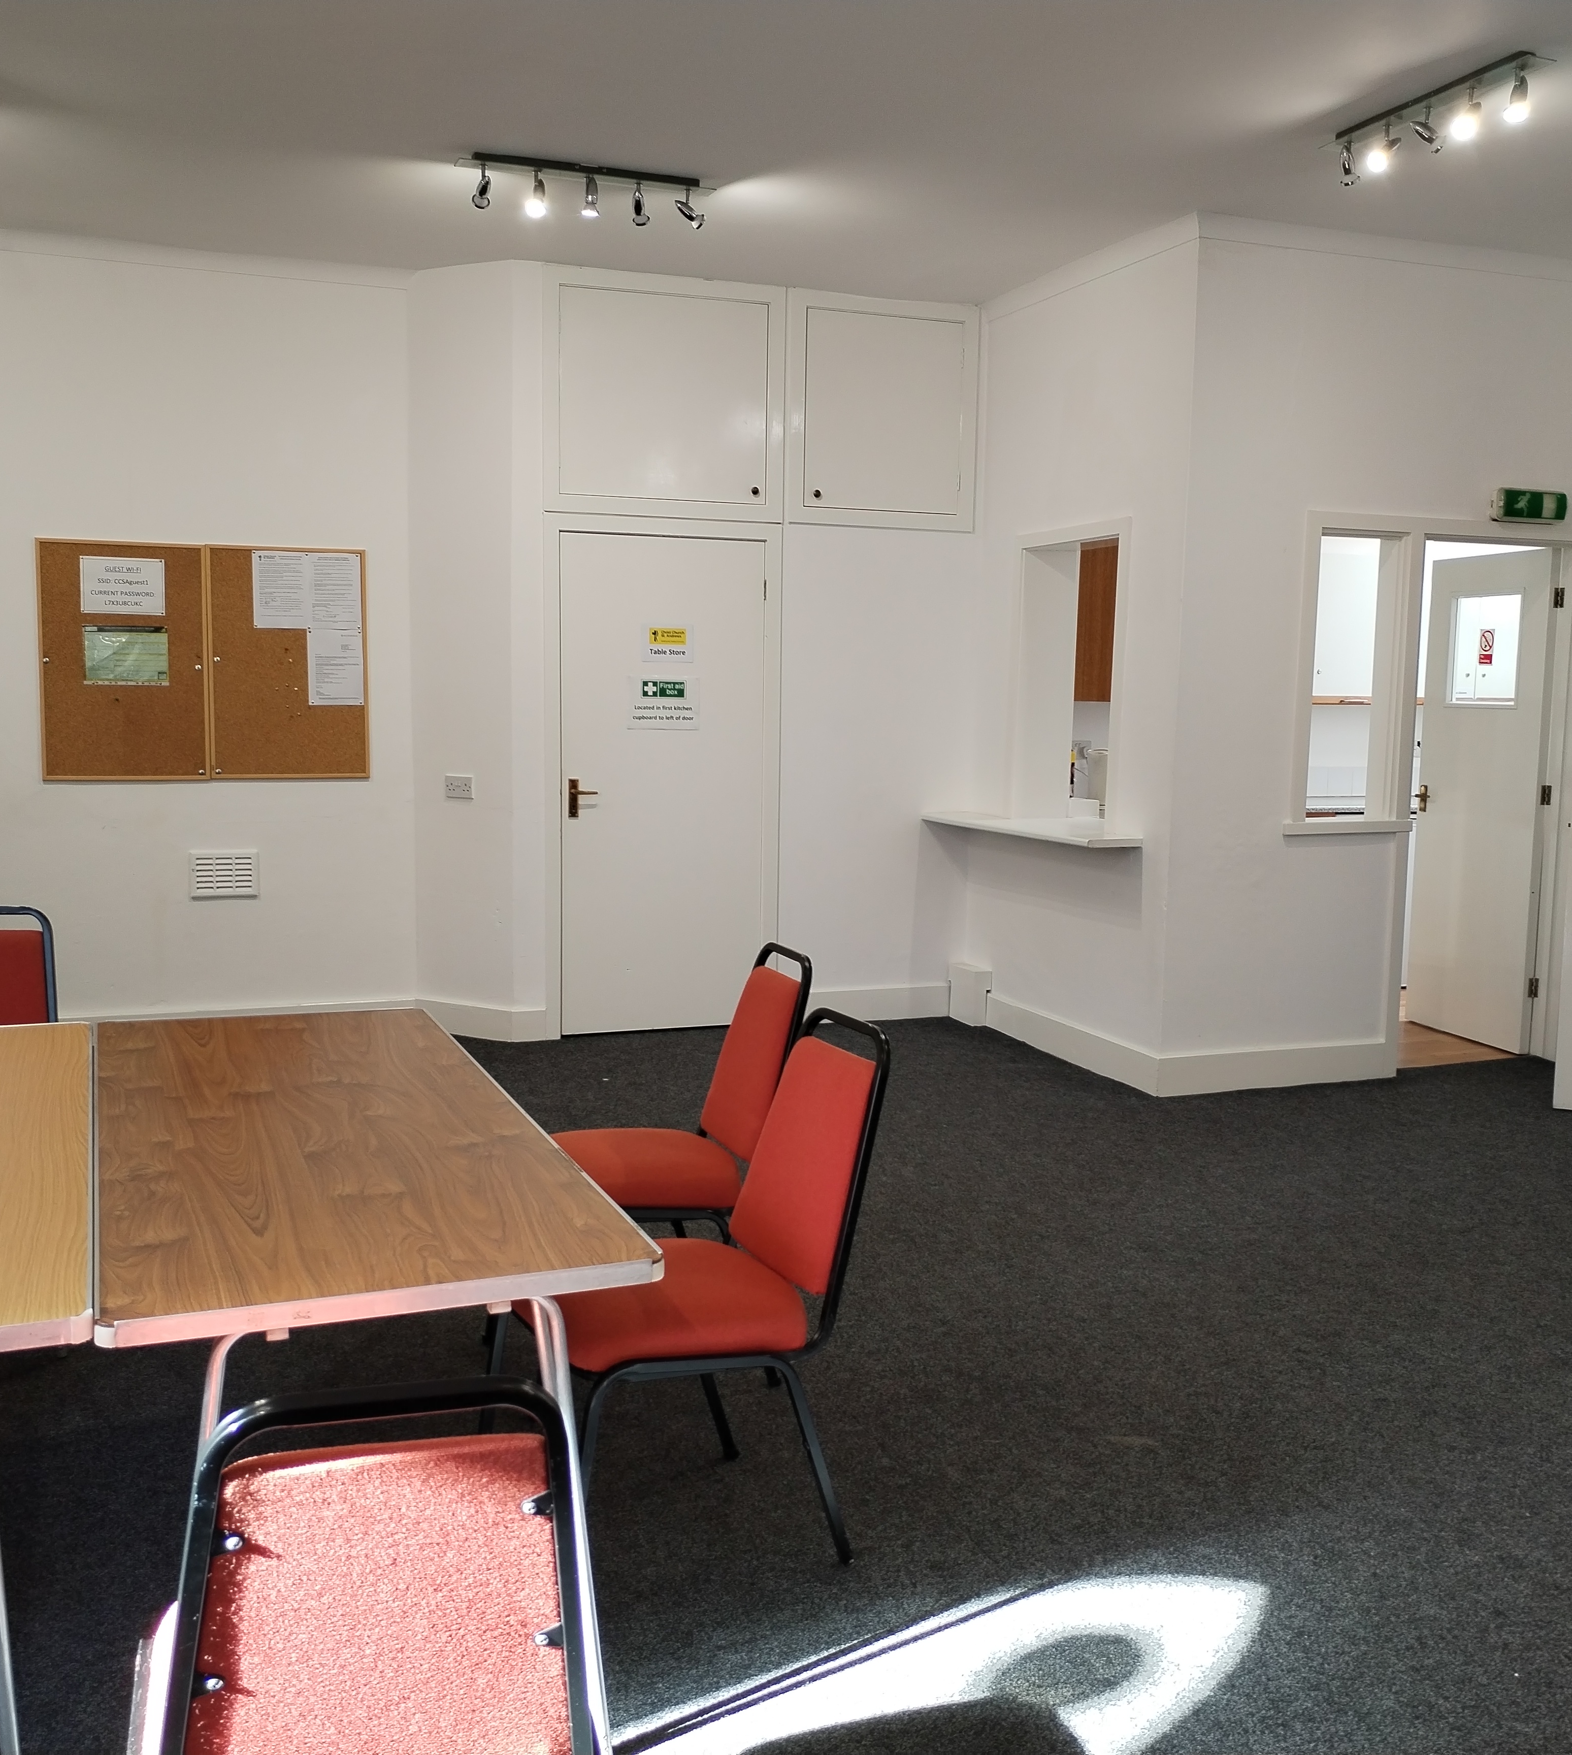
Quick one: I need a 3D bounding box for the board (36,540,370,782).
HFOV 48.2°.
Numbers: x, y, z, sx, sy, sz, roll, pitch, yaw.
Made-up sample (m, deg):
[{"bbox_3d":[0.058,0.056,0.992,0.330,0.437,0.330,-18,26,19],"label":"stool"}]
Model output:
[{"bbox_3d":[-2.204,-0.815,6.718,1.197,0.899,0.025,-2,7,-21],"label":"board"}]

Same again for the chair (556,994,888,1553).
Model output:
[{"bbox_3d":[-0.175,0.685,2.977,0.600,0.868,0.460,-2,7,-24],"label":"chair"}]

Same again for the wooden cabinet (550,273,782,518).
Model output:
[{"bbox_3d":[-0.476,-1.909,6.999,0.856,0.800,0.035,-1,7,-20],"label":"wooden cabinet"}]

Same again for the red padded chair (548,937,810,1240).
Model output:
[{"bbox_3d":[-0.268,0.602,3.757,0.600,0.885,0.450,-2,7,-23],"label":"red padded chair"}]

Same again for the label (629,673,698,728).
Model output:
[{"bbox_3d":[-0.493,-0.701,7.126,0.298,0.212,0.005,-1,7,-20],"label":"label"}]

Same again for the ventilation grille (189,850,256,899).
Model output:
[{"bbox_3d":[-2.180,-0.012,6.832,0.254,0.182,0.020,-1,7,-19],"label":"ventilation grille"}]

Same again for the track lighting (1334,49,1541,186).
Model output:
[{"bbox_3d":[1.730,-2.022,4.715,0.110,0.155,0.780,-1,7,-20],"label":"track lighting"}]

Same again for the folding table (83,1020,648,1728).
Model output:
[{"bbox_3d":[-0.830,0.762,3.100,0.701,0.707,1.831,-2,7,-21],"label":"folding table"}]

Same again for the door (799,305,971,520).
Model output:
[{"bbox_3d":[0.404,-1.920,7.268,0.704,0.793,0.040,-2,7,-21],"label":"door"}]

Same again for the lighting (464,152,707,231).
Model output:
[{"bbox_3d":[-0.602,-2.141,5.490,0.780,0.155,0.110,-1,7,-20],"label":"lighting"}]

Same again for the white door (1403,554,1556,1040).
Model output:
[{"bbox_3d":[2.889,-0.324,7.318,0.045,2.004,0.715,-1,7,-17],"label":"white door"}]

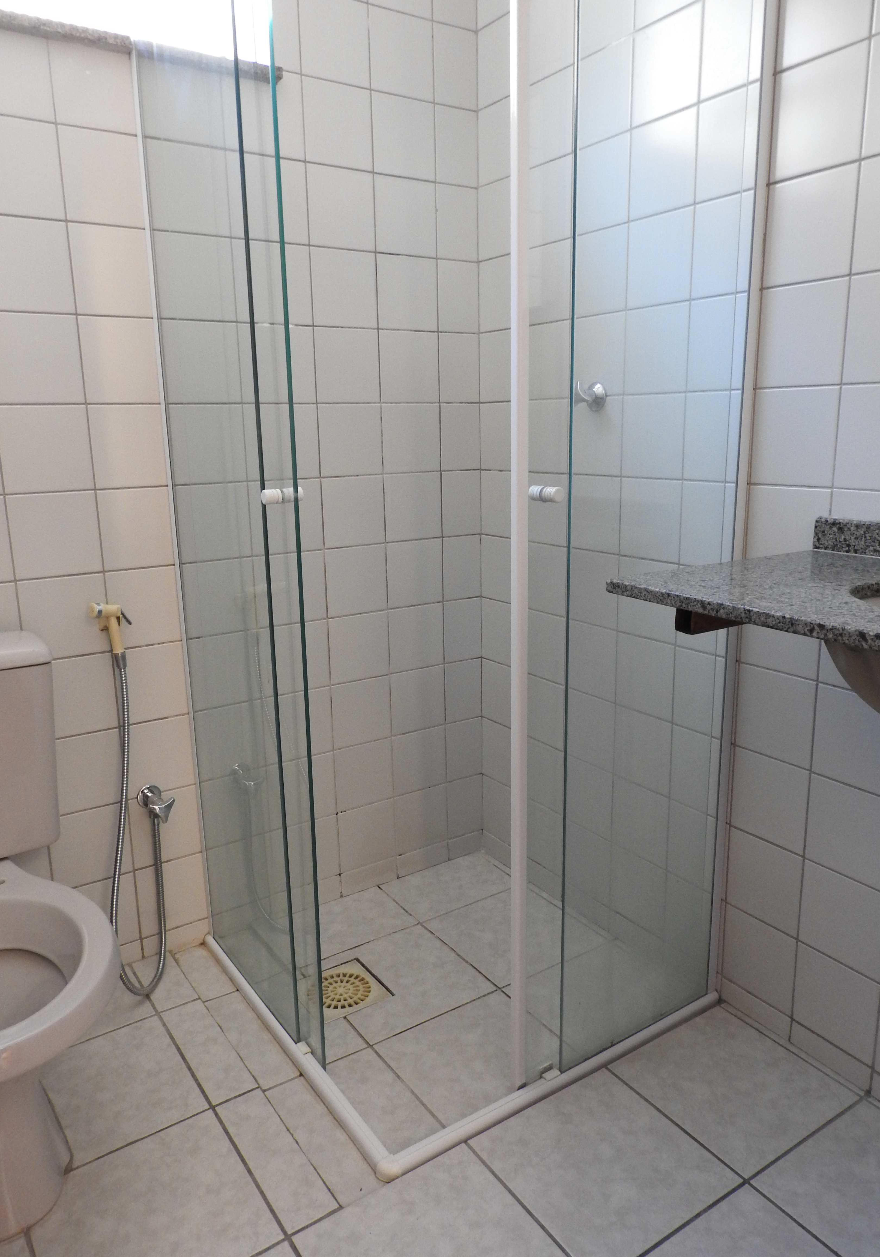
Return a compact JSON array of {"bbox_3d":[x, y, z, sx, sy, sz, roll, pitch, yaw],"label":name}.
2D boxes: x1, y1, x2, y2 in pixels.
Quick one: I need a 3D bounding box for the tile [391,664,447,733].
[{"bbox_3d":[-0.054,0.174,2.122,0.152,0.152,0.010,-9,15,-32],"label":"tile"}]

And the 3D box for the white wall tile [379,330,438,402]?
[{"bbox_3d":[-0.069,-0.588,1.968,0.153,0.154,0.010,-9,15,-32],"label":"white wall tile"}]

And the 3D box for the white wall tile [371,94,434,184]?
[{"bbox_3d":[-0.078,-1.046,1.861,0.153,0.154,0.010,-9,15,-32],"label":"white wall tile"}]

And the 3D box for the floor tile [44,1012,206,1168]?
[{"bbox_3d":[-0.589,0.795,1.506,0.286,0.010,0.291,-10,16,-32],"label":"floor tile"}]

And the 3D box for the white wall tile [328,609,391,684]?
[{"bbox_3d":[-0.186,0.044,2.005,0.152,0.152,0.010,-9,15,-32],"label":"white wall tile"}]

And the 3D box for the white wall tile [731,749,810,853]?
[{"bbox_3d":[0.577,0.299,1.526,0.010,0.152,0.149,-9,15,-32],"label":"white wall tile"}]

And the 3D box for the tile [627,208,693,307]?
[{"bbox_3d":[0.396,-0.660,1.562,0.010,0.152,0.148,-9,15,-32],"label":"tile"}]

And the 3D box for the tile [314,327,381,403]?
[{"bbox_3d":[-0.198,-0.560,1.865,0.152,0.152,0.010,-9,15,-32],"label":"tile"}]

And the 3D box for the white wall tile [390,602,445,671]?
[{"bbox_3d":[-0.057,0.023,2.087,0.152,0.152,0.010,-9,15,-32],"label":"white wall tile"}]

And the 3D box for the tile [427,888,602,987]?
[{"bbox_3d":[0.172,0.695,1.989,0.307,0.010,0.297,-9,15,-32],"label":"tile"}]

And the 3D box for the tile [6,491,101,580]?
[{"bbox_3d":[-0.718,-0.175,1.630,0.153,0.154,0.009,-9,15,-32],"label":"tile"}]

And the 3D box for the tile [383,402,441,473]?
[{"bbox_3d":[-0.068,-0.440,2.023,0.154,0.156,0.010,-9,15,-32],"label":"tile"}]

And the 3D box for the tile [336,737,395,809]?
[{"bbox_3d":[-0.183,0.351,2.099,0.153,0.154,0.010,-9,15,-32],"label":"tile"}]

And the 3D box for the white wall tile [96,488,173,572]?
[{"bbox_3d":[-0.592,-0.198,1.725,0.154,0.156,0.010,-9,15,-32],"label":"white wall tile"}]

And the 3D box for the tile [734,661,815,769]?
[{"bbox_3d":[0.586,0.152,1.523,0.010,0.156,0.154,-9,15,-32],"label":"tile"}]

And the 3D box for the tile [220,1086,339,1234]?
[{"bbox_3d":[-0.257,0.820,1.370,0.084,0.010,0.290,-10,16,-32],"label":"tile"}]

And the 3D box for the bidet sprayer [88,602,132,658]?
[{"bbox_3d":[-0.634,0.004,1.680,0.034,0.110,0.076,-15,-6,35],"label":"bidet sprayer"}]

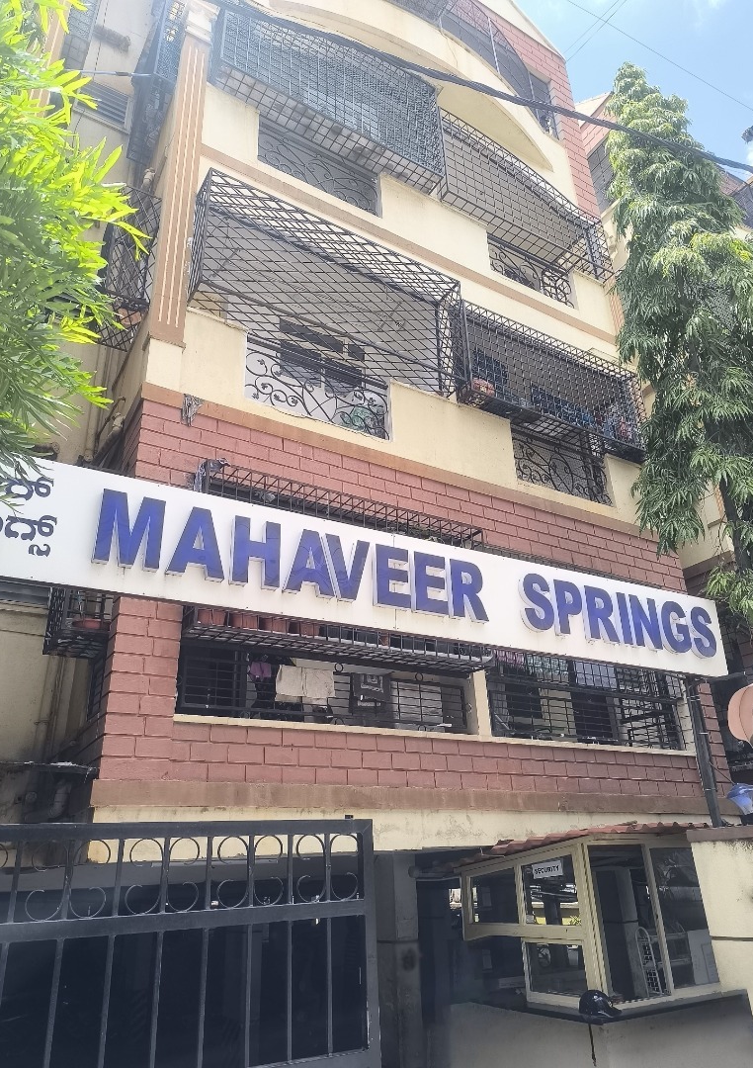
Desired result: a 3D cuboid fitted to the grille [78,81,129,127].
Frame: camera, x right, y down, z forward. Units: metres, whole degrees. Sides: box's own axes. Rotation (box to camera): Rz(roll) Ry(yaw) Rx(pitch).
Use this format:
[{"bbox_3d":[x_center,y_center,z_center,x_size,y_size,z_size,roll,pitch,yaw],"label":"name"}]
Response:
[{"bbox_3d":[-3.378,-5.364,8.841,0.540,0.575,0.100,13,-28,-29],"label":"grille"}]

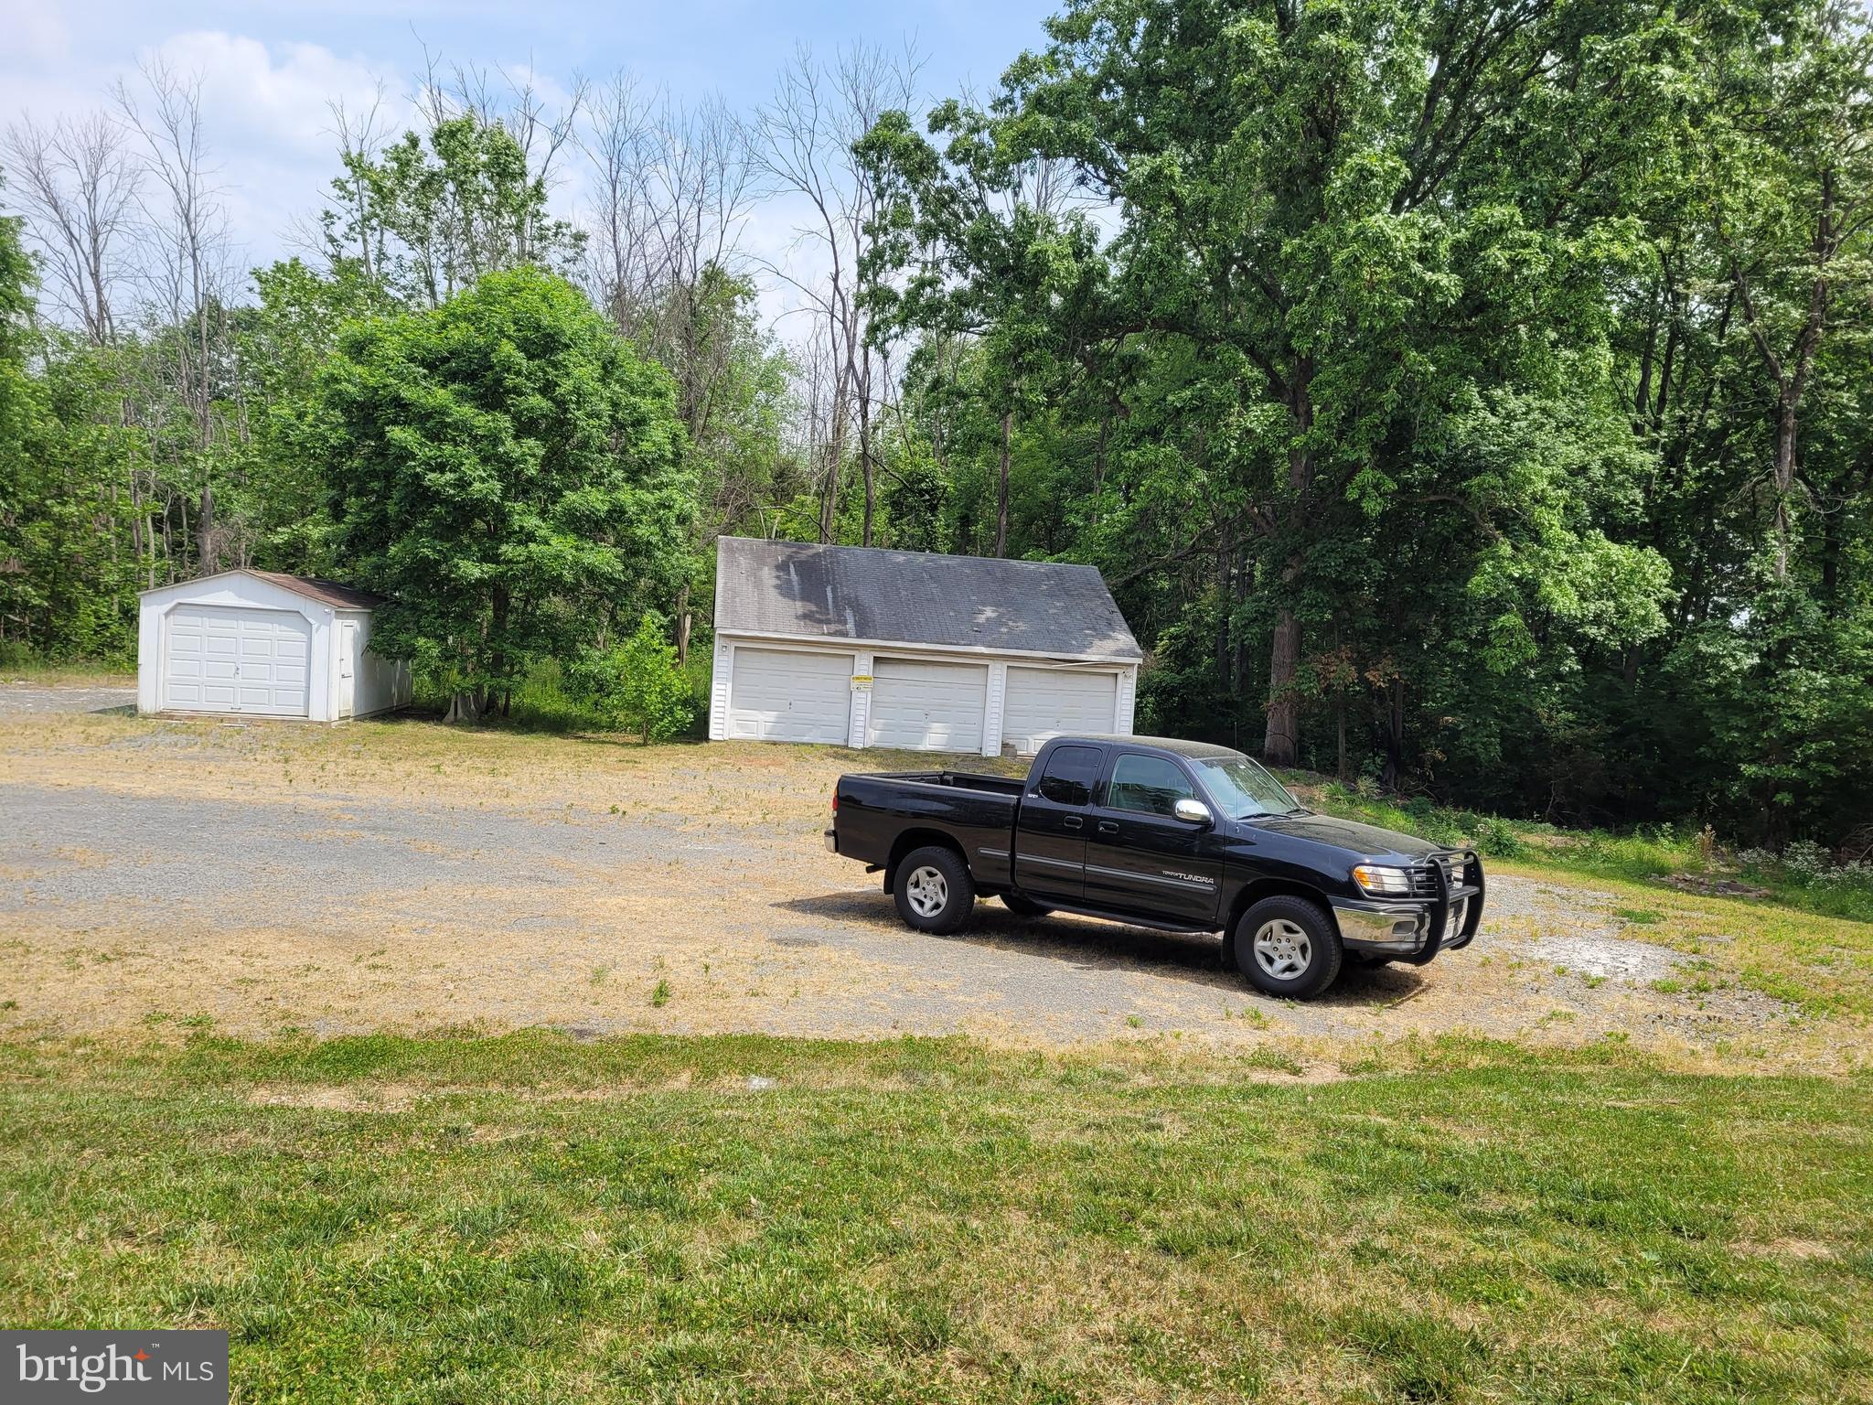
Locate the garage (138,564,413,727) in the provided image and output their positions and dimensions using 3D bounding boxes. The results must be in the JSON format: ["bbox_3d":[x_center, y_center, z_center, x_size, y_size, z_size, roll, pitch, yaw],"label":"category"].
[{"bbox_3d":[-14.622,-1.370,31.959,3.872,2.976,6.851,4,3,-7],"label":"garage"}]

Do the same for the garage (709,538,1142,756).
[{"bbox_3d":[-0.759,-1.501,36.723,10.038,4.837,8.600,3,3,-10],"label":"garage"}]

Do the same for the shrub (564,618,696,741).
[{"bbox_3d":[-6.506,-0.484,30.000,2.450,2.680,2.300,4,3,0],"label":"shrub"}]

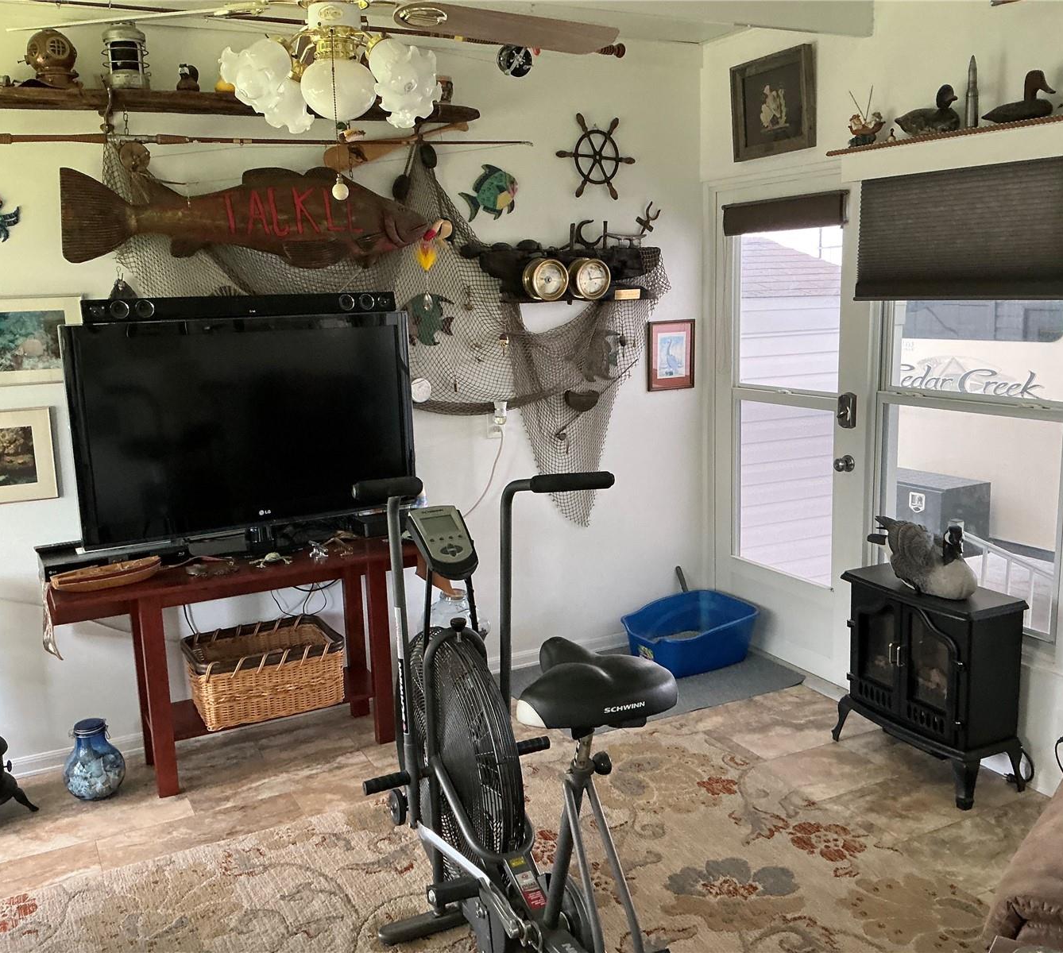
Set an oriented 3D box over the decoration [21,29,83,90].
[{"bbox_3d":[-1.488,-1.294,3.184,0.165,0.172,0.155,-10,13,-38],"label":"decoration"}]

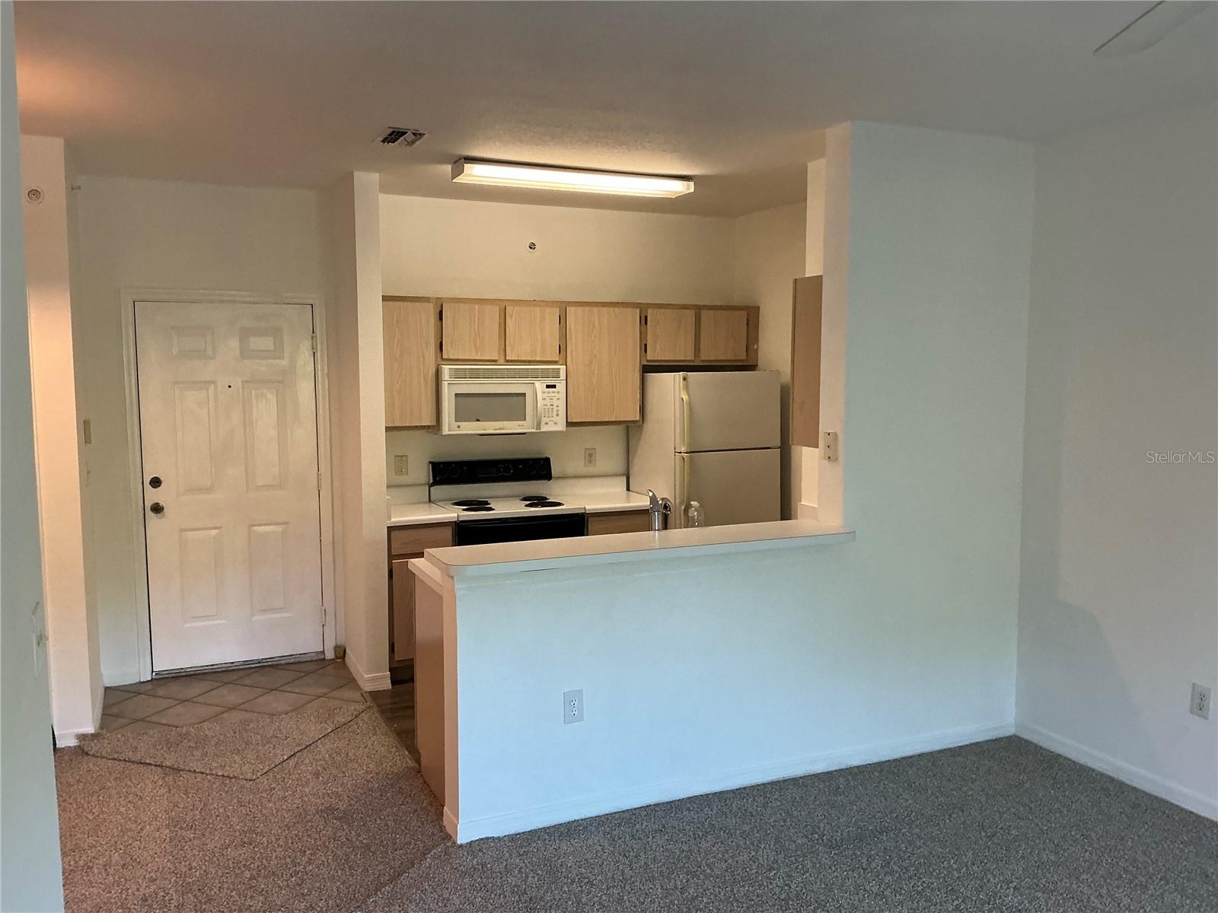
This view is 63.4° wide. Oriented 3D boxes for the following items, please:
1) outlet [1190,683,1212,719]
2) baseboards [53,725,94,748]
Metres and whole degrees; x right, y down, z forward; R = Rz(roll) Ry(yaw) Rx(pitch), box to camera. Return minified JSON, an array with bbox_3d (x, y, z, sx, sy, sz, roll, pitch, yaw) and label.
[{"bbox_3d":[2.251,0.934,3.752,0.010,0.117,0.071,-2,6,-24],"label":"outlet"},{"bbox_3d":[-2.428,1.279,4.483,0.154,0.070,0.015,-2,6,-24],"label":"baseboards"}]

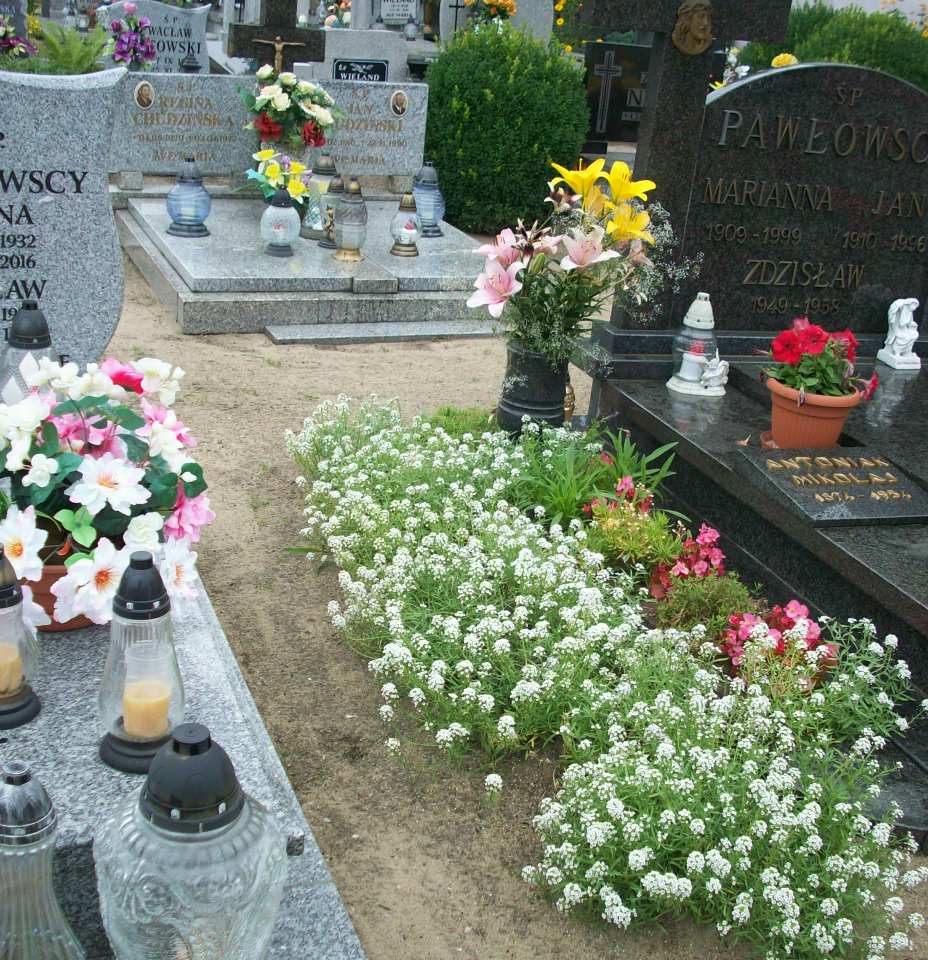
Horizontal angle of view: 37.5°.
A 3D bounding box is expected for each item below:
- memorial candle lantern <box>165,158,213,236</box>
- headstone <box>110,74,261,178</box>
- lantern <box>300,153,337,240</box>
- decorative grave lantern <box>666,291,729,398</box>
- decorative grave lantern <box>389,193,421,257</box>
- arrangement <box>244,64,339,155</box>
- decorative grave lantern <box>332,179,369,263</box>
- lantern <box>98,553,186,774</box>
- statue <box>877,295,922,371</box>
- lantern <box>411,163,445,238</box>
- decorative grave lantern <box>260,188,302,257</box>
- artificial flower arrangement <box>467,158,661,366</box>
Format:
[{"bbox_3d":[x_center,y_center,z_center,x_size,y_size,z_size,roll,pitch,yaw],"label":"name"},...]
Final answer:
[{"bbox_3d":[-1.099,-1.136,5.473,0.177,0.299,0.177,-4,24,-23],"label":"memorial candle lantern"},{"bbox_3d":[-1.167,-1.488,5.702,0.619,0.406,0.085,-4,24,-23],"label":"headstone"},{"bbox_3d":[-0.583,-1.169,5.630,0.155,0.338,0.155,-4,24,-23],"label":"lantern"},{"bbox_3d":[0.648,-0.370,3.673,0.168,0.260,0.170,-9,26,-32],"label":"decorative grave lantern"},{"bbox_3d":[-0.216,-0.969,5.177,0.117,0.225,0.117,5,22,-2],"label":"decorative grave lantern"},{"bbox_3d":[-0.765,-1.630,5.980,0.410,0.360,0.300,-4,24,-23],"label":"arrangement"},{"bbox_3d":[-0.439,-1.022,5.343,0.138,0.311,0.138,5,22,-2],"label":"decorative grave lantern"},{"bbox_3d":[-0.435,0.237,1.845,0.117,0.296,0.117,-3,24,-22],"label":"lantern"},{"bbox_3d":[1.266,-0.422,3.916,0.088,0.190,0.094,-2,24,-20],"label":"statue"},{"bbox_3d":[-0.141,-1.137,5.536,0.152,0.279,0.152,5,22,-2],"label":"lantern"},{"bbox_3d":[-0.707,-1.006,5.304,0.157,0.259,0.157,-4,24,-23],"label":"decorative grave lantern"},{"bbox_3d":[0.282,-0.620,3.880,0.540,0.540,0.420,-3,24,-20],"label":"artificial flower arrangement"}]

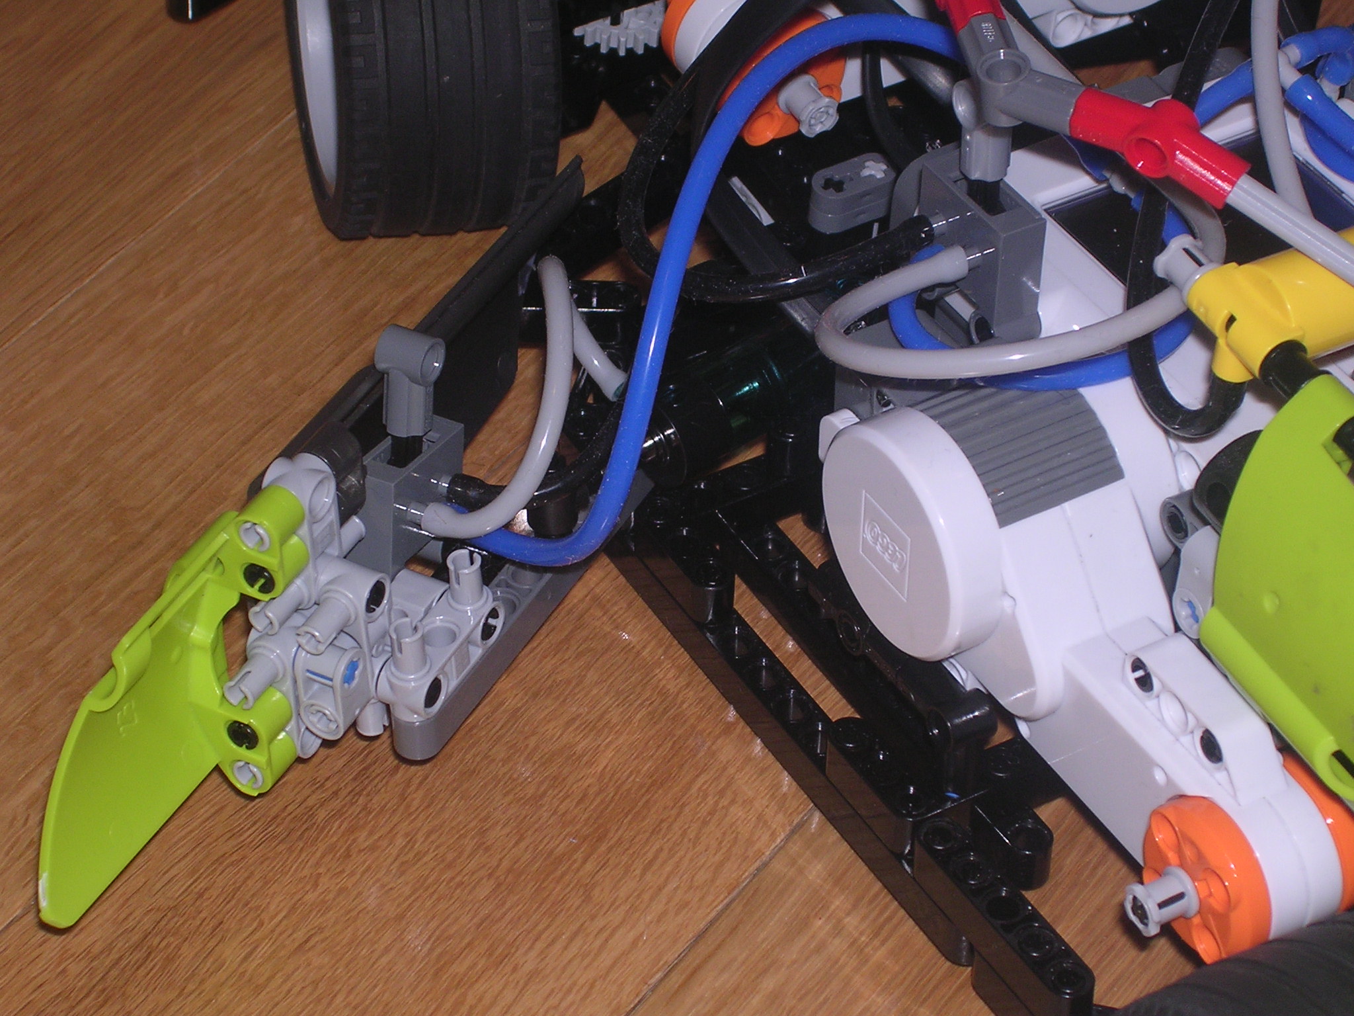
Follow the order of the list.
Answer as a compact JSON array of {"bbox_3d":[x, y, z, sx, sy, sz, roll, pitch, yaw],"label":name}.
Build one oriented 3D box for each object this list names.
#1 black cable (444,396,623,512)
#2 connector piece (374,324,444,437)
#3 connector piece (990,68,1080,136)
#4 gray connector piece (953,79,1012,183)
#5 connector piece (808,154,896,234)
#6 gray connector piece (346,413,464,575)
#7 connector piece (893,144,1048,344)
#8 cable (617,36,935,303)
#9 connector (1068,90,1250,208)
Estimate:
[{"bbox_3d":[-0.019,-0.008,0.694,0.040,0.008,0.013,-33,53,-32],"label":"black cable"},{"bbox_3d":[-0.041,-0.020,0.690,0.008,0.016,0.007,18,34,22],"label":"connector piece"},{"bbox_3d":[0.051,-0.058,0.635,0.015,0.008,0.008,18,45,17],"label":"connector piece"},{"bbox_3d":[0.047,-0.059,0.681,0.008,0.016,0.007,-19,37,-26],"label":"gray connector piece"},{"bbox_3d":[0.029,-0.052,0.743,0.016,0.008,0.008,-21,47,-23],"label":"connector piece"},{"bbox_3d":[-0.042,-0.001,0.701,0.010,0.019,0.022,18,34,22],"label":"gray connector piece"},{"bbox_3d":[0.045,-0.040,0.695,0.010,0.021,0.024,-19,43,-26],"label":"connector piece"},{"bbox_3d":[0.005,-0.052,0.701,0.042,0.018,0.073,-19,46,-22],"label":"cable"},{"bbox_3d":[0.067,-0.050,0.626,0.024,0.009,0.008,26,56,10],"label":"connector"}]

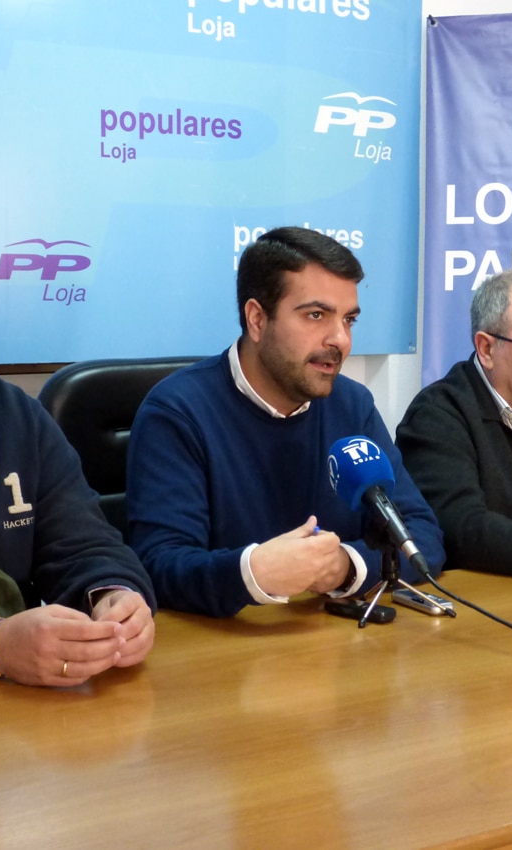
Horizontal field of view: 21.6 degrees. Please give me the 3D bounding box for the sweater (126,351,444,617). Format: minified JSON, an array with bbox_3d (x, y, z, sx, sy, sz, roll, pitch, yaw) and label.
[{"bbox_3d":[0.011,0.179,2.115,0.520,0.592,0.405,-3,6,-31],"label":"sweater"}]

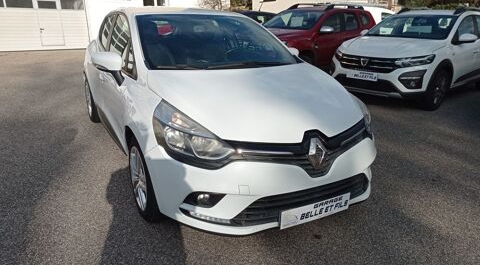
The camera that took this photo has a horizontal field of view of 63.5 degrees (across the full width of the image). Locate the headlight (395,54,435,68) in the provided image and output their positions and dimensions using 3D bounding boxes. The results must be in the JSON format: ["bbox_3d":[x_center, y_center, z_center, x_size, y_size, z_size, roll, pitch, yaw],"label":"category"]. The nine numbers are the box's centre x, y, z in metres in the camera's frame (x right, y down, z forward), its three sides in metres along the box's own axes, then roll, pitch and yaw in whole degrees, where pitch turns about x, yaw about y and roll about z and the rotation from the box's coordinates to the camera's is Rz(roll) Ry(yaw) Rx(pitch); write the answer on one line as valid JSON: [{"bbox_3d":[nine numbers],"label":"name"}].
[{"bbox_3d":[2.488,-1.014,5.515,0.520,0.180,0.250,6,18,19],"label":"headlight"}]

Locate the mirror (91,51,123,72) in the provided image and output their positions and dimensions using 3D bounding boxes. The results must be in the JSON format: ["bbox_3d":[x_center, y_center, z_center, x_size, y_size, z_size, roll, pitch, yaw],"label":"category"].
[{"bbox_3d":[-1.023,-0.554,3.019,0.240,0.160,0.160,-8,20,-27],"label":"mirror"}]

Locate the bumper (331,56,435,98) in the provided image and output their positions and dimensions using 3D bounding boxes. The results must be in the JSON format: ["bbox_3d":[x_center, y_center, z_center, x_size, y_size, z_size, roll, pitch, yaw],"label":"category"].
[{"bbox_3d":[2.059,-0.881,6.096,0.550,0.560,1.760,-15,23,-41],"label":"bumper"}]

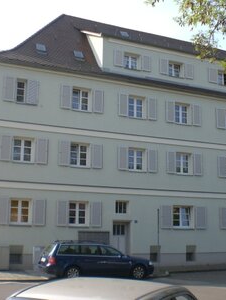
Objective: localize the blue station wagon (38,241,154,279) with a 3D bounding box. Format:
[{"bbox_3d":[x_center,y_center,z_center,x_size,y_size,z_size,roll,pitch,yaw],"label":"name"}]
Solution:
[{"bbox_3d":[-0.612,4.470,17.722,4.680,1.490,1.750,5,-13,-22],"label":"blue station wagon"}]

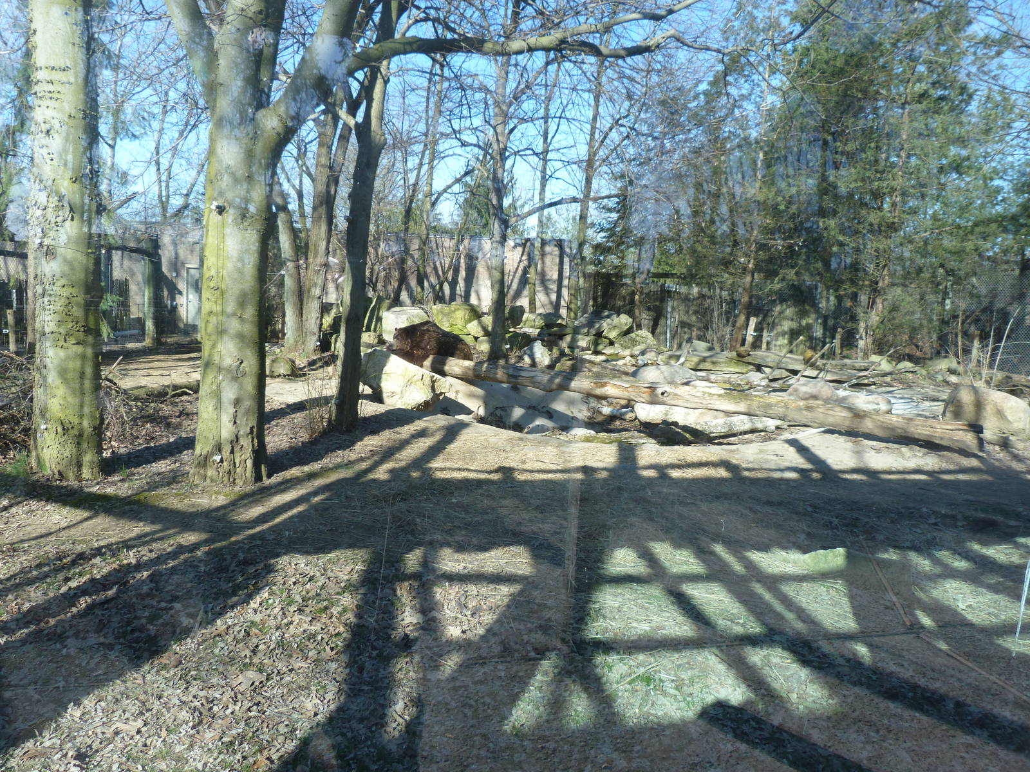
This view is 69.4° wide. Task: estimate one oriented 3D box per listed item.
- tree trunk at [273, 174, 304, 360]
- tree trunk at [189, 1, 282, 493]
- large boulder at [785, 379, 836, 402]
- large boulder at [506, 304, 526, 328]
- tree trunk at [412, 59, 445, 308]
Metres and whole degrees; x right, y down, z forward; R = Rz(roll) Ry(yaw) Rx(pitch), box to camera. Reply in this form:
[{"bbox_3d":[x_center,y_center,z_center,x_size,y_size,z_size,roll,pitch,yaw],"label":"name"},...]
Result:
[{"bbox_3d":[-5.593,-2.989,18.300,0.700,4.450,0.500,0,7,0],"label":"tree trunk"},{"bbox_3d":[-2.515,-1.153,6.750,0.740,3.968,0.700,-2,9,-20],"label":"tree trunk"},{"bbox_3d":[4.777,0.104,12.000,0.820,0.420,0.600,0,7,0],"label":"large boulder"},{"bbox_3d":[-0.062,-1.768,19.000,0.620,0.600,0.550,0,7,0],"label":"large boulder"},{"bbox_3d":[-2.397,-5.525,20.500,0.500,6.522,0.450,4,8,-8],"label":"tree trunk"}]

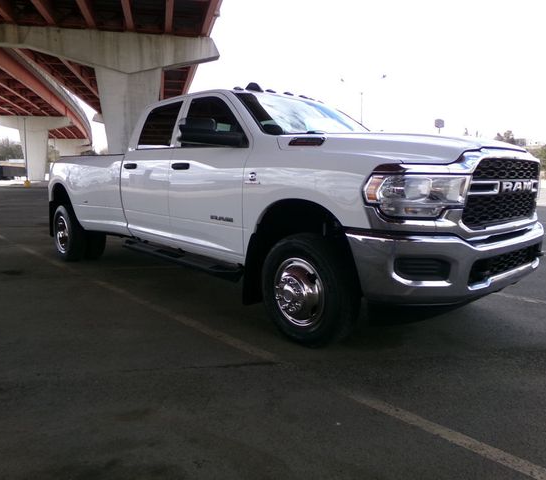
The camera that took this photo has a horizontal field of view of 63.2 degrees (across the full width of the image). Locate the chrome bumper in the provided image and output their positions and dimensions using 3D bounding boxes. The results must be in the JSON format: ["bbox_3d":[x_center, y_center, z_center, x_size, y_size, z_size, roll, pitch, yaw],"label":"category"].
[{"bbox_3d":[1.421,0.114,3.203,2.000,0.400,0.660,-6,10,-43],"label":"chrome bumper"}]

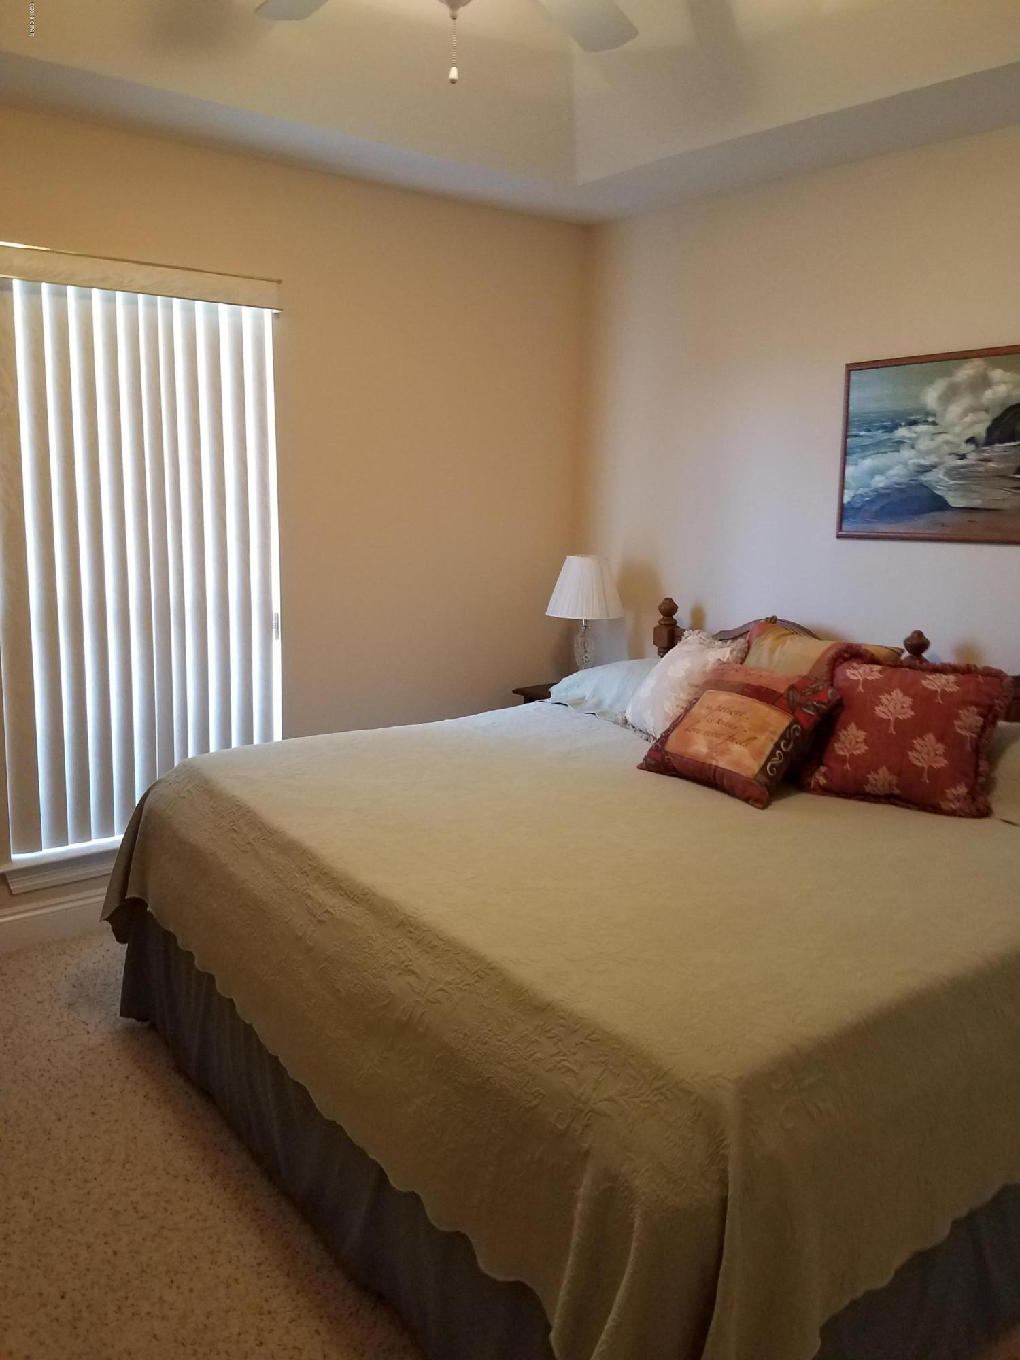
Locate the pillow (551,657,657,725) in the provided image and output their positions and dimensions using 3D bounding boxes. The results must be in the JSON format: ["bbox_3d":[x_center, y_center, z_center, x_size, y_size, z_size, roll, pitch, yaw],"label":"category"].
[{"bbox_3d":[0.514,0.049,3.807,0.420,0.200,0.700,-7,16,-36],"label":"pillow"}]

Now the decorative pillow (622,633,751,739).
[{"bbox_3d":[0.601,0.029,3.522,0.160,0.400,0.400,34,-2,-27],"label":"decorative pillow"}]

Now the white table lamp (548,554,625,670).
[{"bbox_3d":[0.283,-0.228,4.123,0.310,0.550,0.310,2,13,-1],"label":"white table lamp"}]

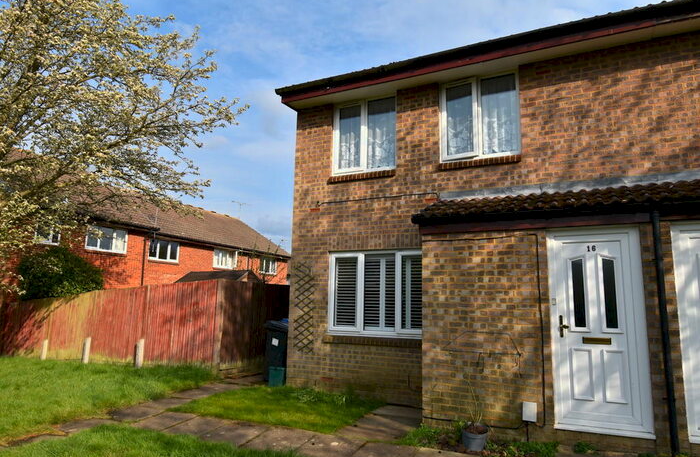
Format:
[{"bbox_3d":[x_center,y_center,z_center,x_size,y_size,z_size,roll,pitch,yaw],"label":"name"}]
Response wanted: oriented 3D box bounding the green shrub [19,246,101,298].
[{"bbox_3d":[-7.718,1.750,11.309,1.950,2.600,1.800,6,-10,-33],"label":"green shrub"}]

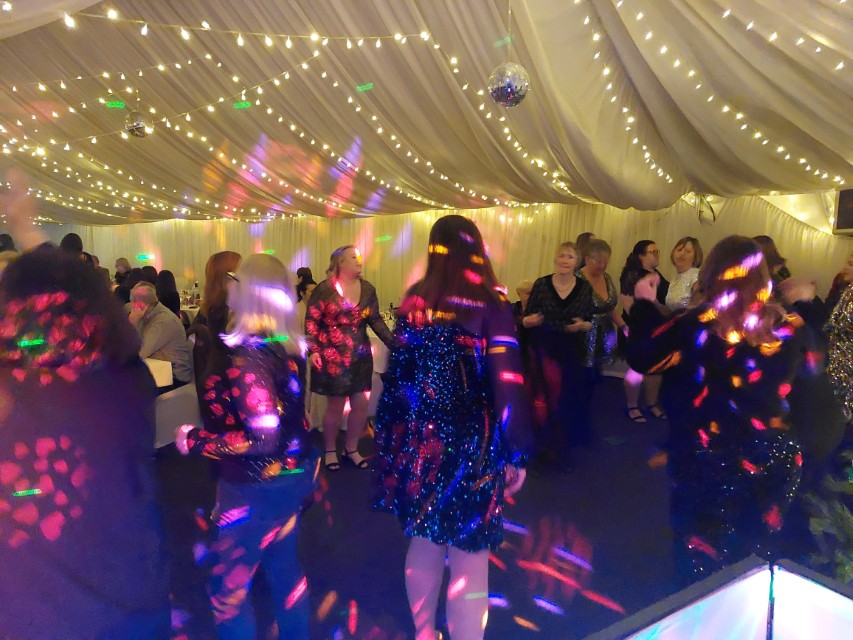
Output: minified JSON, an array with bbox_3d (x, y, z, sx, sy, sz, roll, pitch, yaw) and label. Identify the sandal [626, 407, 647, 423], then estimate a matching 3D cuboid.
[{"bbox_3d":[2.021,0.892,5.693,0.090,0.105,0.240,-3,6,-32],"label":"sandal"}]

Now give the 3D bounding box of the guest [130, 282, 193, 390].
[{"bbox_3d":[-2.246,0.354,4.848,0.740,1.321,0.520,-4,6,-40],"label":"guest"}]

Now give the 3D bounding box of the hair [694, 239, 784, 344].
[{"bbox_3d":[1.134,-0.104,2.149,0.270,0.396,0.230,1,5,10],"label":"hair"}]

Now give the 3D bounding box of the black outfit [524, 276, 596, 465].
[{"bbox_3d":[0.965,0.350,4.293,0.480,1.372,0.300,1,5,10],"label":"black outfit"}]

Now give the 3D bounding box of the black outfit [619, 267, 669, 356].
[{"bbox_3d":[2.087,-0.054,5.690,0.440,0.936,0.300,-4,6,-40],"label":"black outfit"}]

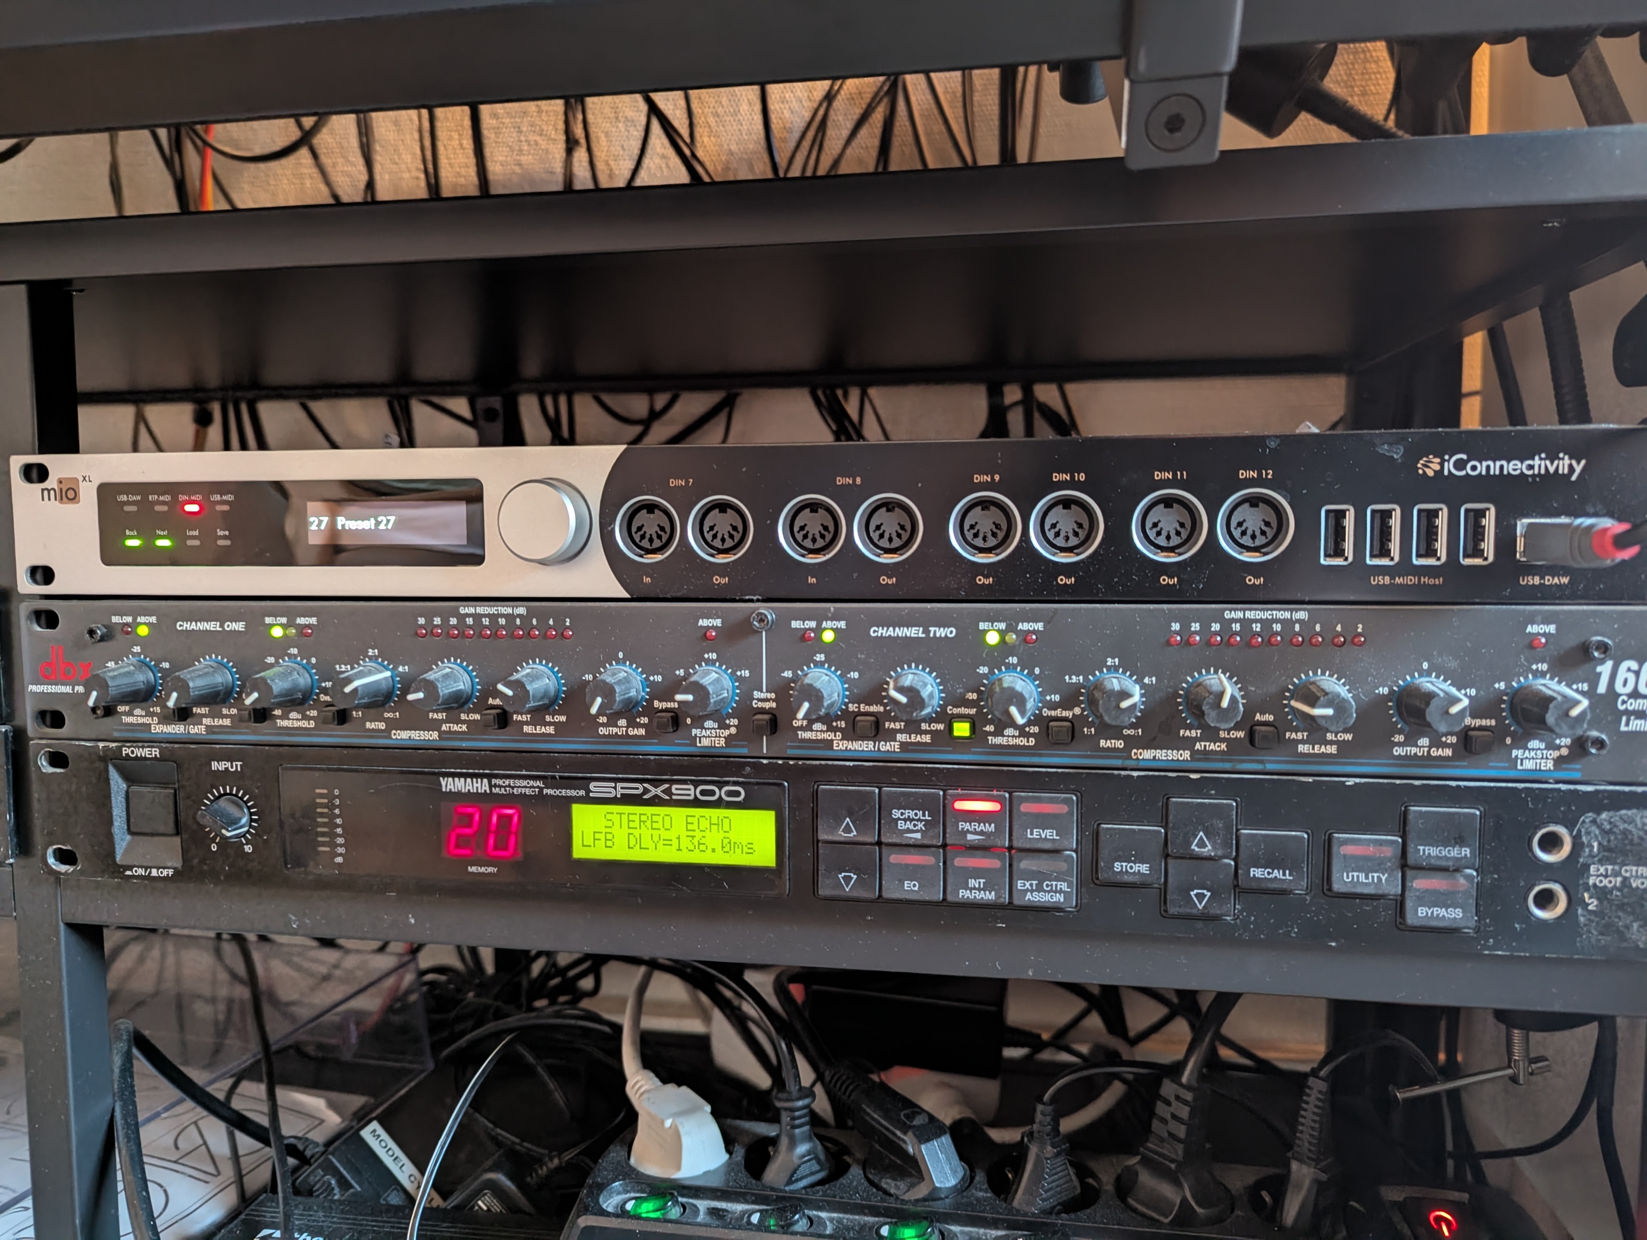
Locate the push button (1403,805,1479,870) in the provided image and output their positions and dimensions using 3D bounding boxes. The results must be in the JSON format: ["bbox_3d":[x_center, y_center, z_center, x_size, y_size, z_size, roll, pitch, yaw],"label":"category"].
[{"bbox_3d":[0.158,0.056,0.293,0.017,0.015,0.003,0,5,10],"label":"push button"}]

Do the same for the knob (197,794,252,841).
[{"bbox_3d":[-0.186,0.062,0.351,0.015,0.015,0.009,0,5,10],"label":"knob"}]

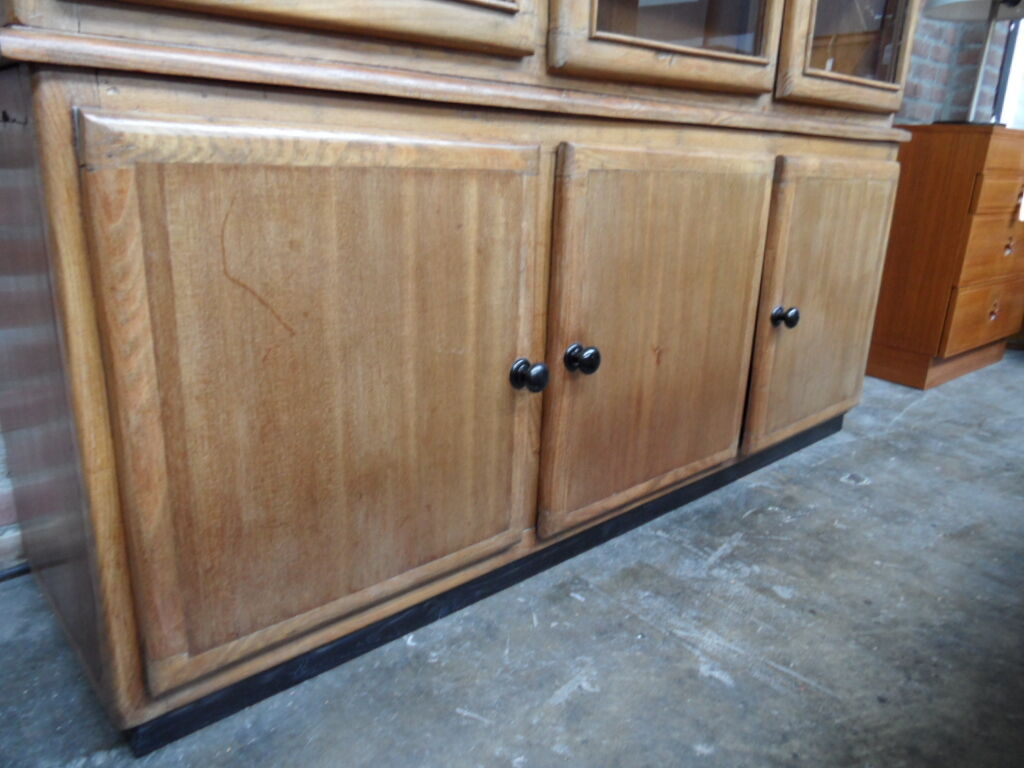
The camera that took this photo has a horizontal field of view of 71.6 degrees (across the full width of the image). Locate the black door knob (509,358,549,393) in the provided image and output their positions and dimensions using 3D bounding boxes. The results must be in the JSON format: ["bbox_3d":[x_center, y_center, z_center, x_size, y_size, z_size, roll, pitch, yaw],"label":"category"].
[{"bbox_3d":[0.026,-0.007,0.990,0.039,0.039,0.046,-13,23,-39],"label":"black door knob"}]

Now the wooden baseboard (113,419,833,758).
[{"bbox_3d":[0.216,0.246,1.337,1.704,0.043,0.030,-13,23,-39],"label":"wooden baseboard"}]

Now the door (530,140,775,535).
[{"bbox_3d":[0.273,-0.087,1.238,0.567,0.603,0.022,-13,23,-39],"label":"door"}]

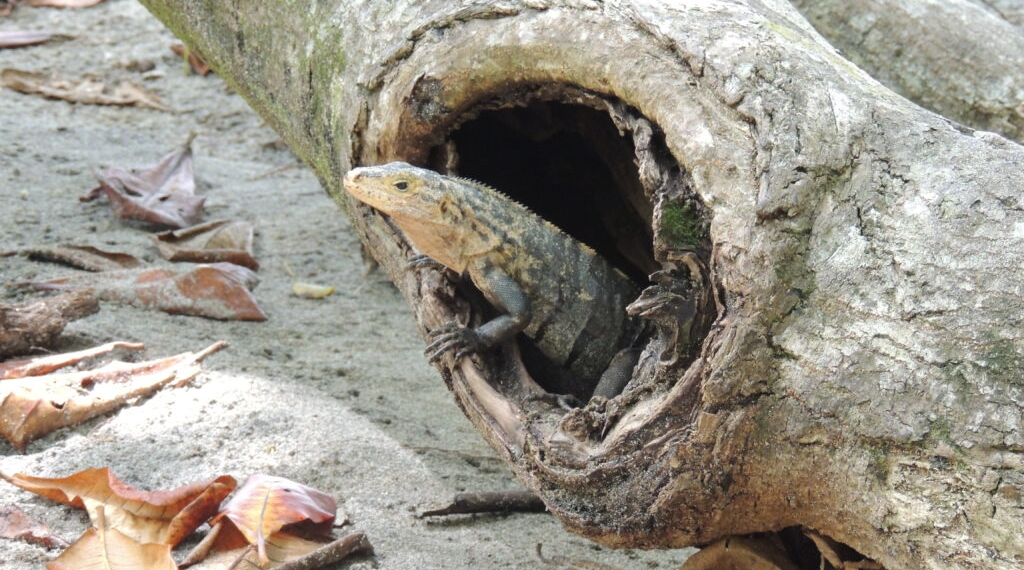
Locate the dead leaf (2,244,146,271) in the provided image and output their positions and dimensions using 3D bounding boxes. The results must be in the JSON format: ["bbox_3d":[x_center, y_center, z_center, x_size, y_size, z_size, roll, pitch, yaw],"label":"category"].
[{"bbox_3d":[-0.327,-0.021,4.425,0.100,0.012,0.039,5,21,14],"label":"dead leaf"}]

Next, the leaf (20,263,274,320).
[{"bbox_3d":[-0.269,0.004,4.345,0.166,0.020,0.066,3,20,9],"label":"leaf"}]

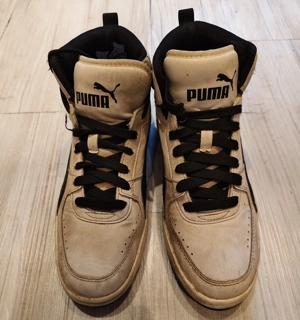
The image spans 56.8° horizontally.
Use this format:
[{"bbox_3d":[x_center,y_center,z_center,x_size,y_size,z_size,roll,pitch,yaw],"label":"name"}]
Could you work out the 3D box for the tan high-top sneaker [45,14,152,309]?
[{"bbox_3d":[-0.052,-0.005,0.317,0.111,0.163,0.298,1,59,2],"label":"tan high-top sneaker"}]

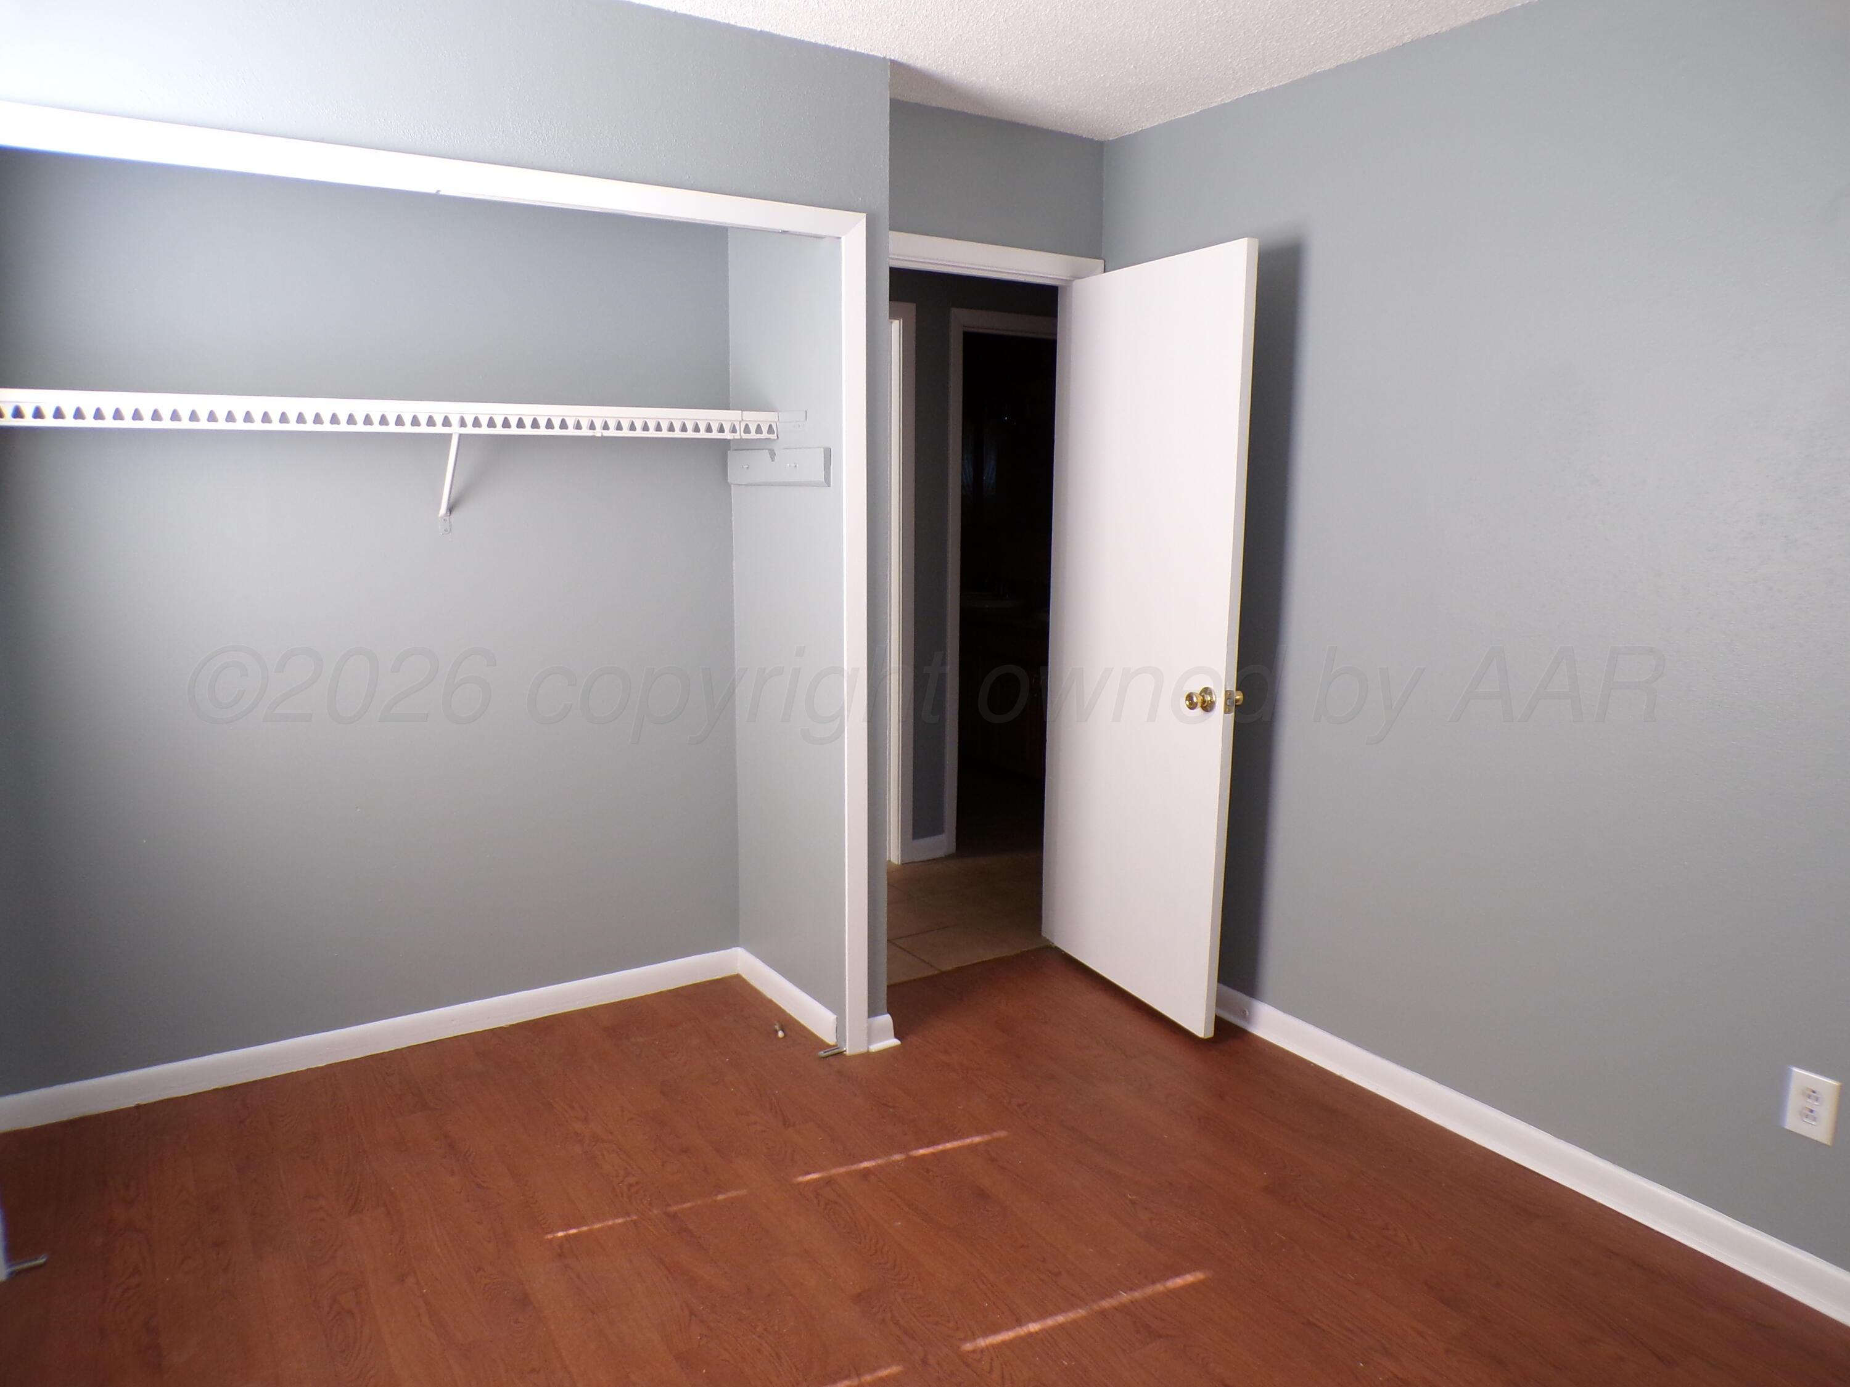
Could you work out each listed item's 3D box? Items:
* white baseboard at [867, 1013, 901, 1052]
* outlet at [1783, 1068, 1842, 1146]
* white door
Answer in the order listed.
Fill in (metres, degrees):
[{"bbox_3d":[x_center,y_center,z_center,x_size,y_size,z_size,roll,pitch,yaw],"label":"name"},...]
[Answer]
[{"bbox_3d":[-0.111,0.884,3.364,0.095,0.087,0.028,-6,12,-32],"label":"white baseboard"},{"bbox_3d":[1.599,0.744,2.310,0.010,0.118,0.076,-6,12,-32],"label":"outlet"},{"bbox_3d":[0.606,-0.145,3.579,0.038,2.032,0.760,-4,11,-26],"label":"white door"}]

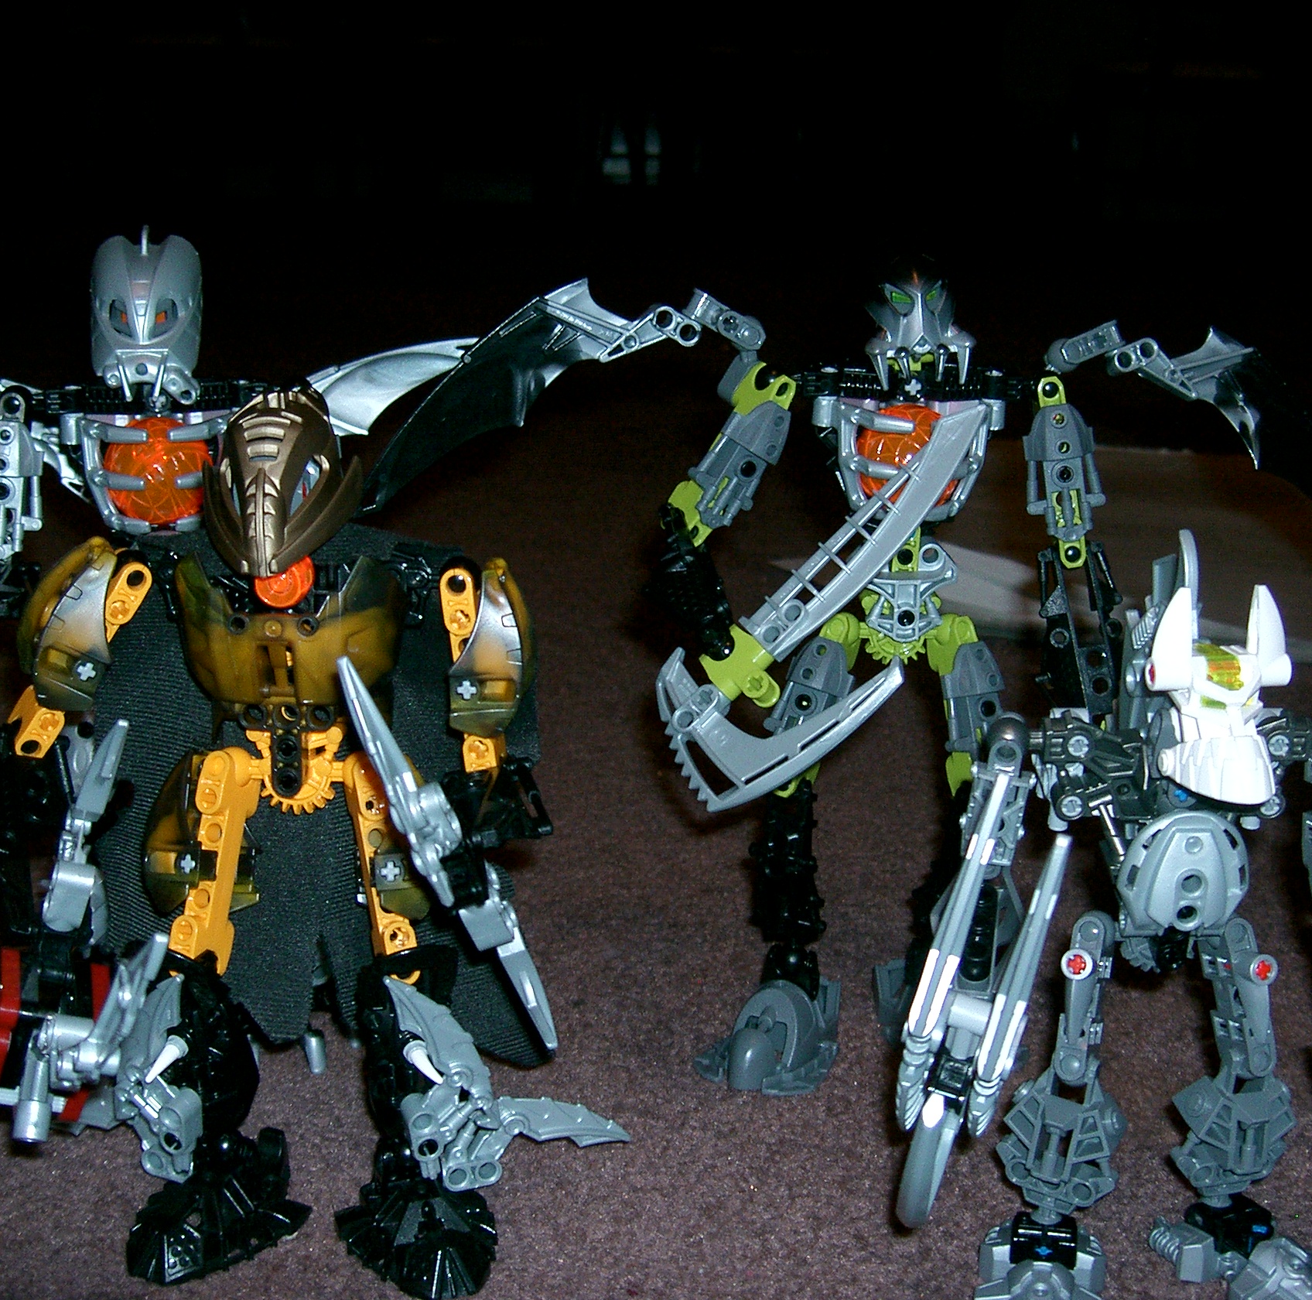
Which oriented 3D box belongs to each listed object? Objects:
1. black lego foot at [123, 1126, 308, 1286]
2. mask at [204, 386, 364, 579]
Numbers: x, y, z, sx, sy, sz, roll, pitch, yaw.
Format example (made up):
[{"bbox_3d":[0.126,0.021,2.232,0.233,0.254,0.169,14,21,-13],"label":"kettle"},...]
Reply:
[{"bbox_3d":[-0.113,0.135,0.486,0.041,0.022,0.045,7,17,24],"label":"black lego foot"},{"bbox_3d":[-0.087,-0.040,0.455,0.038,0.040,0.031,1,19,4],"label":"mask"}]

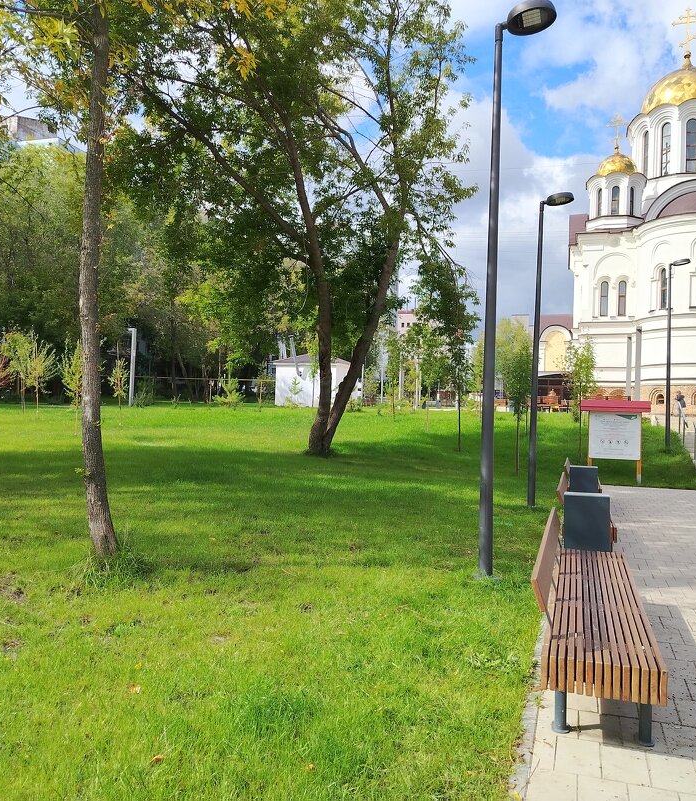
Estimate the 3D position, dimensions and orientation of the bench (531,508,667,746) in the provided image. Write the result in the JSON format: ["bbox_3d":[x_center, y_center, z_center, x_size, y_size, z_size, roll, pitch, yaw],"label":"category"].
[{"bbox_3d":[1.637,1.315,4.989,0.620,0.810,3.170,1,-1,17],"label":"bench"}]

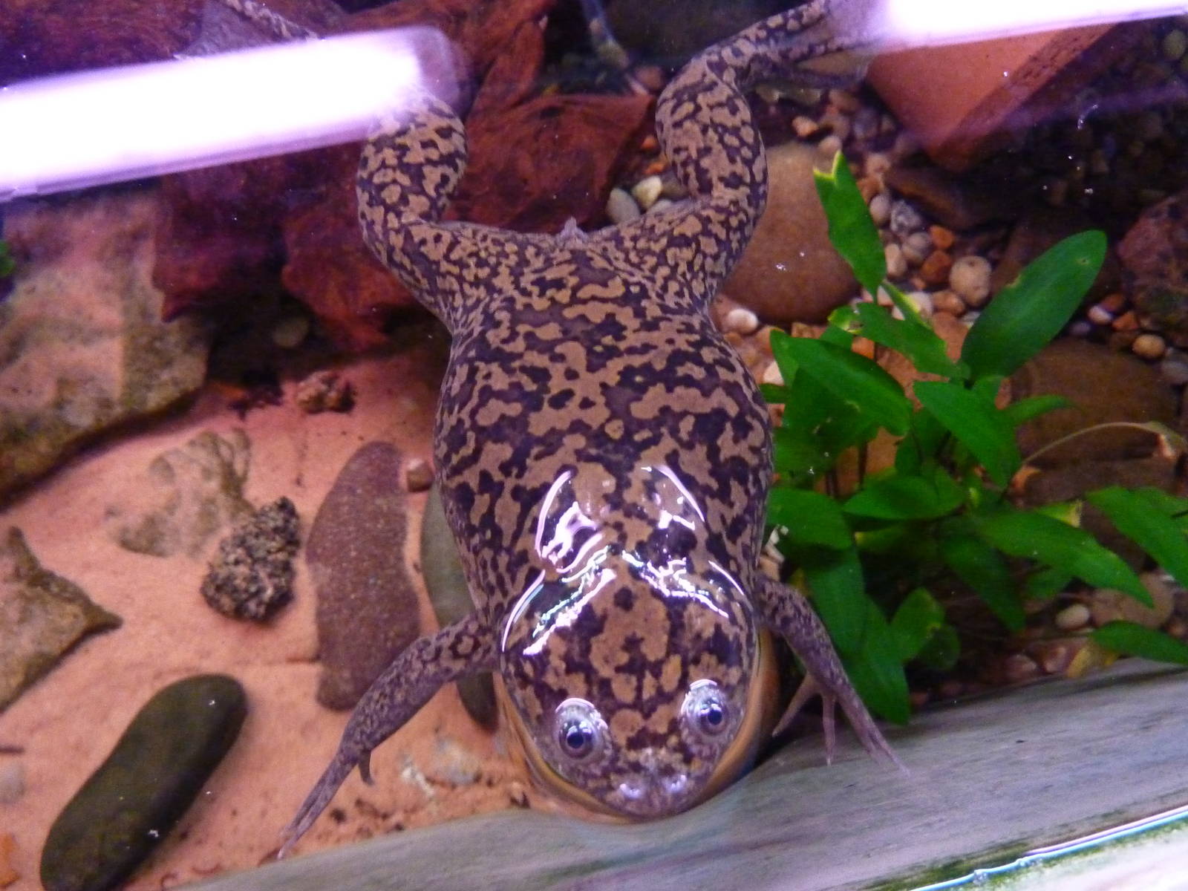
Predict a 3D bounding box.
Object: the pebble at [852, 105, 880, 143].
[{"bbox_3d":[0.124,-0.147,0.392,0.013,0.012,0.018,0,68,-1],"label":"pebble"}]

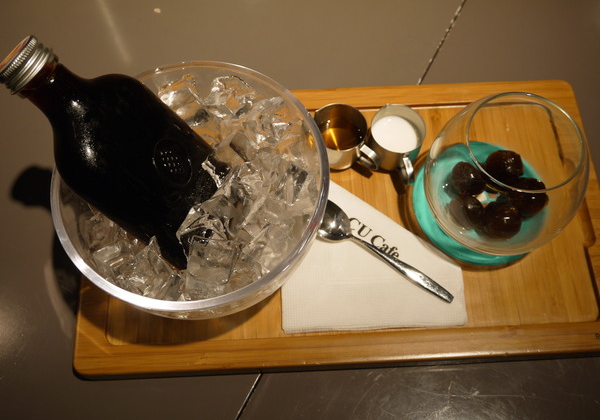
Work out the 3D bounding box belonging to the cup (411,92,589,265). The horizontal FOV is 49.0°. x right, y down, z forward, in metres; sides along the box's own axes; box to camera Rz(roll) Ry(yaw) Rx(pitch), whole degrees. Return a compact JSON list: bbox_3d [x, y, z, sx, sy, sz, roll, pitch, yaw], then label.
[{"bbox_3d":[0.138,-0.022,0.449,0.105,0.094,0.105,1,66,-1],"label":"cup"}]

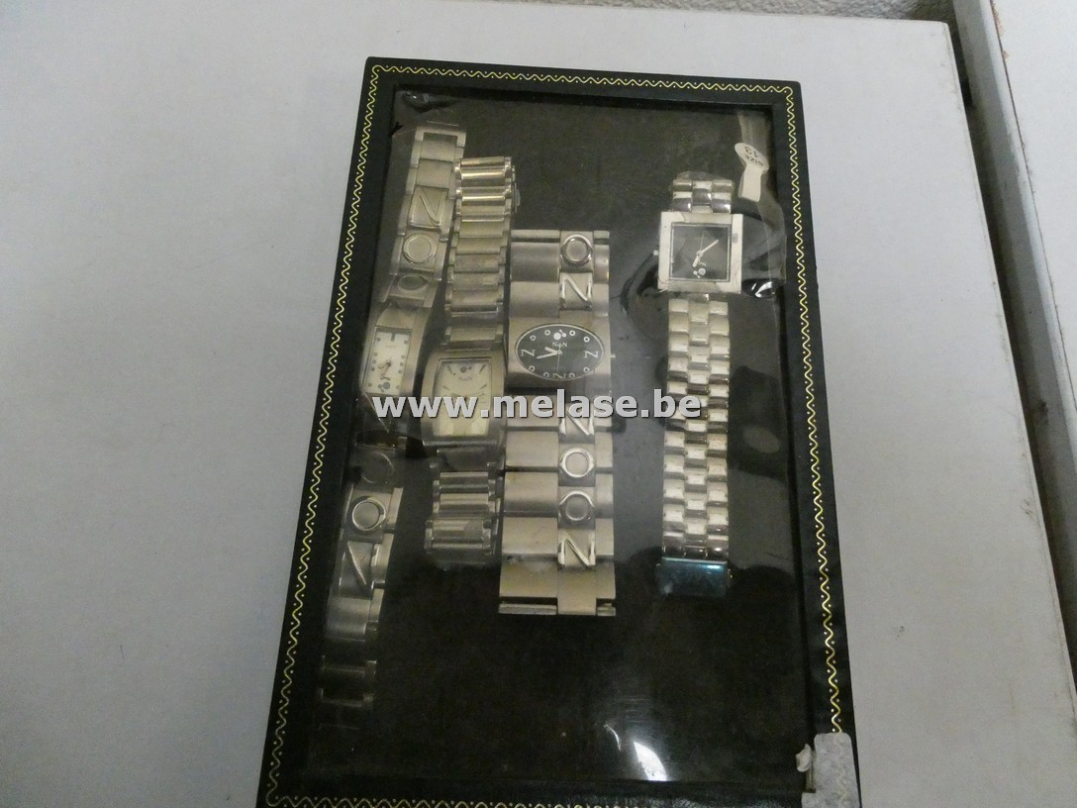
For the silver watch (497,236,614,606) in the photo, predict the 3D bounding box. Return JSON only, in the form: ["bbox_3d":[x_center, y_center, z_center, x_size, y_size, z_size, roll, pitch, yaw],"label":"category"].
[{"bbox_3d":[0.006,0.003,0.225,0.032,0.017,0.116,2,72,-2],"label":"silver watch"}]

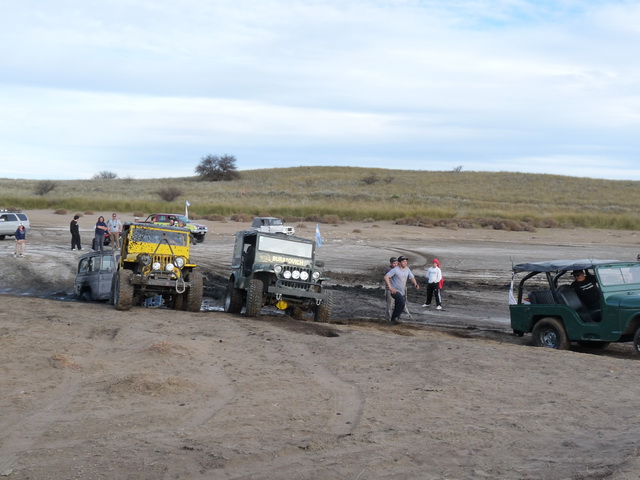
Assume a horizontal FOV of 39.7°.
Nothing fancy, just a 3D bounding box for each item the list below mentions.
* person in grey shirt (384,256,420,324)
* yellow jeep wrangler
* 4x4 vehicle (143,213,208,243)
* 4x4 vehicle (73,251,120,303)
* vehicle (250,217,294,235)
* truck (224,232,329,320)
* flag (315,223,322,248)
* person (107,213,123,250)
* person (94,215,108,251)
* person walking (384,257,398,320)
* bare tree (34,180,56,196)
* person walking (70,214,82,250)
[{"bbox_3d":[1.984,1.217,21.600,0.750,1.680,0.550,-3,5,-35],"label":"person in grey shirt"},{"bbox_3d":[-3.832,0.633,20.800,1.750,1.900,3.350,4,-1,-17],"label":"yellow jeep wrangler"},{"bbox_3d":[-8.621,-0.637,50.500,4.700,1.800,1.750,2,4,27],"label":"4x4 vehicle"},{"bbox_3d":[-5.595,1.159,25.400,1.650,1.750,3.500,-3,1,-36],"label":"4x4 vehicle"},{"bbox_3d":[-3.310,-0.789,62.500,3.400,1.700,1.550,3,5,35],"label":"vehicle"},{"bbox_3d":[-1.016,0.808,20.500,1.730,1.870,3.400,6,-2,-20],"label":"truck"},{"bbox_3d":[-0.023,-0.080,20.300,0.160,0.550,0.100,-7,4,0],"label":"flag"},{"bbox_3d":[-9.826,-0.407,42.500,0.620,1.760,0.350,-1,4,-14],"label":"person"},{"bbox_3d":[-10.463,-0.335,42.500,0.580,1.660,0.400,-1,4,-20],"label":"person"},{"bbox_3d":[1.837,1.259,22.800,0.500,1.670,0.380,-2,4,-30],"label":"person walking"},{"bbox_3d":[-40.208,-7.544,130.000,2.900,2.300,2.800,0,4,0],"label":"bare tree"},{"bbox_3d":[-11.591,-0.357,42.300,0.450,1.720,0.480,1,4,18],"label":"person walking"}]

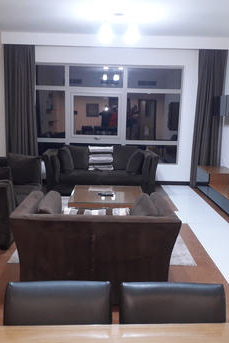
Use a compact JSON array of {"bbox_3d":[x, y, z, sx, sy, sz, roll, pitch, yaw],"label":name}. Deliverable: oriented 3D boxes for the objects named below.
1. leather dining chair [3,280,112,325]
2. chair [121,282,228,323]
[{"bbox_3d":[-0.243,0.932,1.401,0.460,0.855,0.550,1,10,-3],"label":"leather dining chair"},{"bbox_3d":[0.257,0.940,1.421,0.460,0.855,0.550,1,10,-3],"label":"chair"}]

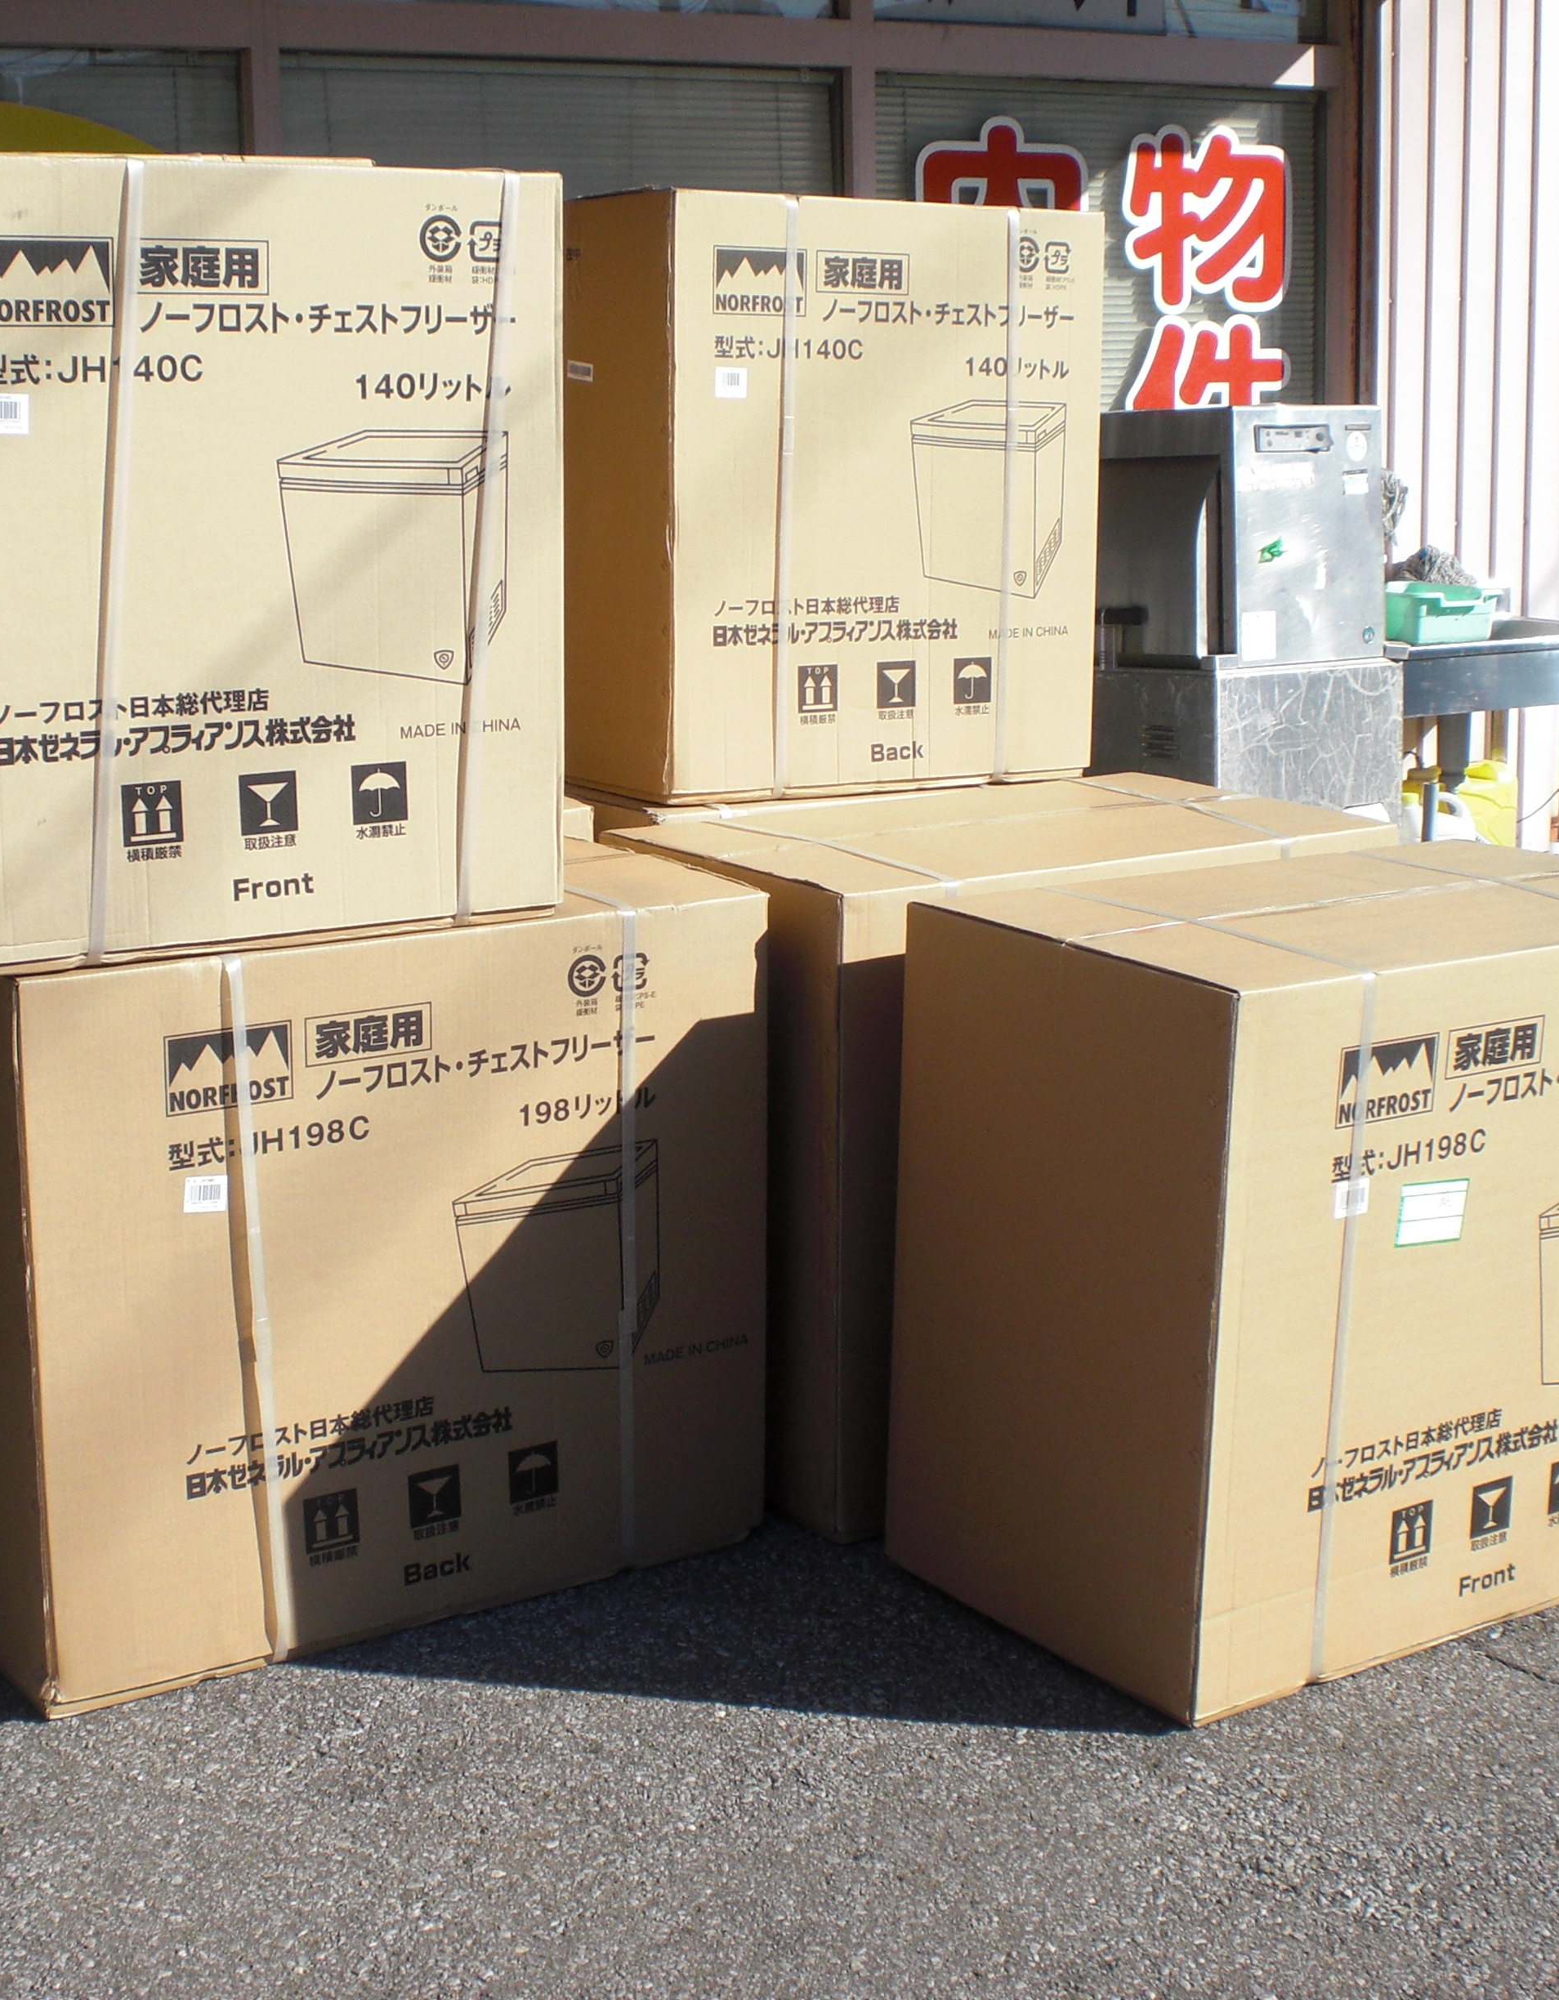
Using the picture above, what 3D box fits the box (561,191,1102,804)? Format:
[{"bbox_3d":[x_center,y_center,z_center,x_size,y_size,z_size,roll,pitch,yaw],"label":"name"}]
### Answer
[{"bbox_3d":[0.034,-0.815,4.707,0.795,0.882,0.523,-7,15,-32],"label":"box"}]

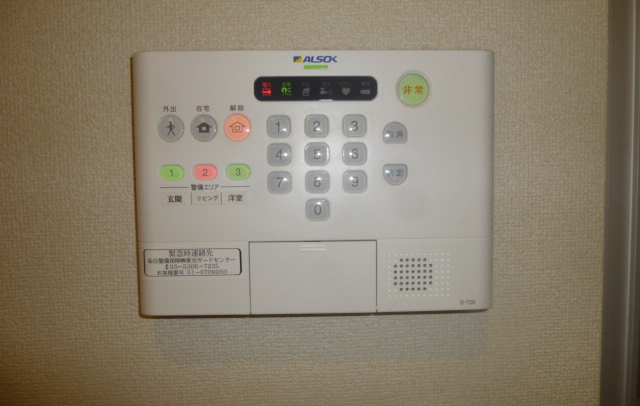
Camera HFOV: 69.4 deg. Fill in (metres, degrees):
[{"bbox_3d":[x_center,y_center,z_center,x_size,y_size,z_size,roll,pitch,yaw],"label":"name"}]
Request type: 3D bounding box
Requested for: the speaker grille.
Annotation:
[{"bbox_3d":[0.055,0.040,0.262,0.036,0.026,0.005,-1,3,-2],"label":"speaker grille"}]

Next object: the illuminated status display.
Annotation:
[{"bbox_3d":[-0.002,-0.062,0.255,0.067,0.013,0.005,-1,3,-2],"label":"illuminated status display"}]

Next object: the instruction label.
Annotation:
[{"bbox_3d":[-0.070,0.033,0.256,0.054,0.016,0.002,-1,3,-2],"label":"instruction label"}]

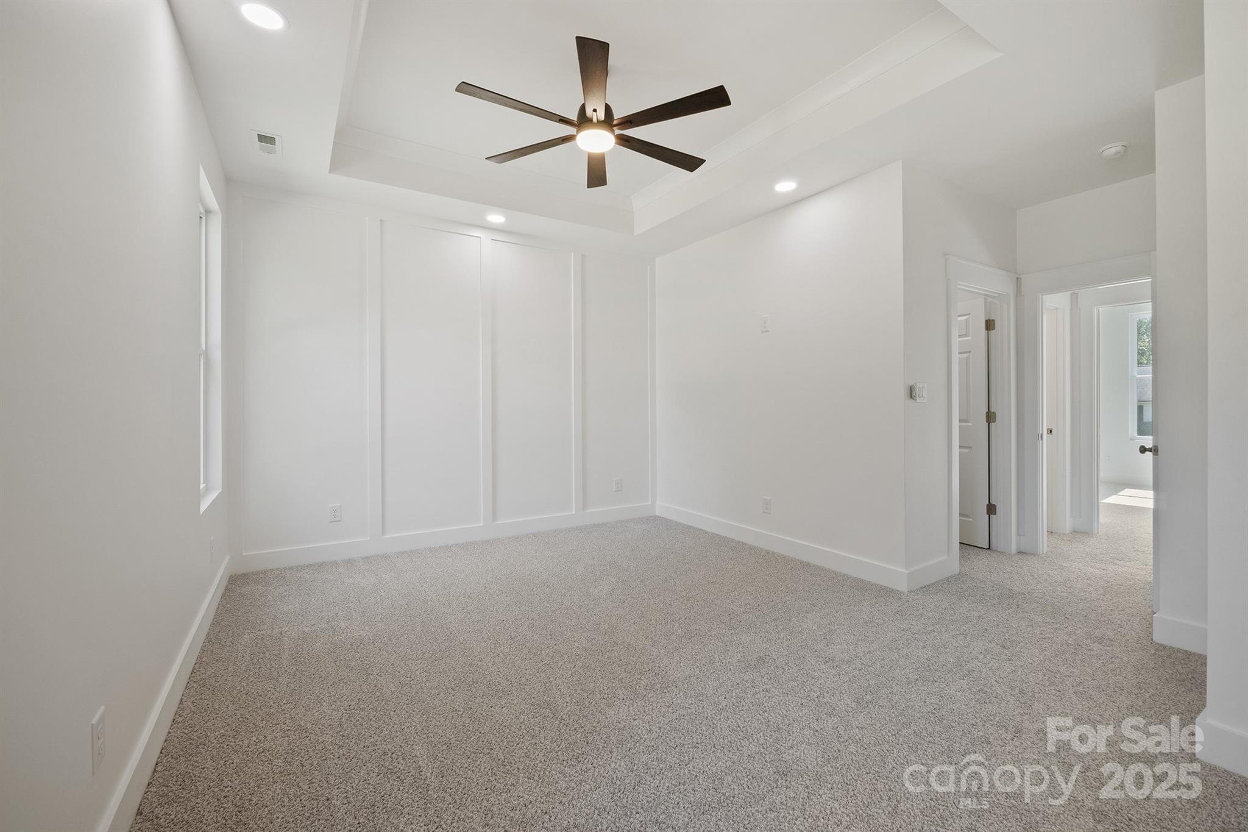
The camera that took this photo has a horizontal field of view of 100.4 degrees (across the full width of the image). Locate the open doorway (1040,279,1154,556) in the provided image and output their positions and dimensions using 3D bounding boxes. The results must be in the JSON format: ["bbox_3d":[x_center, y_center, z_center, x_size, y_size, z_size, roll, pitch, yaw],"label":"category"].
[{"bbox_3d":[3.513,0.069,3.735,0.130,2.040,0.820,0,0,-32],"label":"open doorway"}]

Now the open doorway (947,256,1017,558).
[{"bbox_3d":[2.679,0.008,3.908,1.000,2.160,0.140,0,0,-32],"label":"open doorway"}]

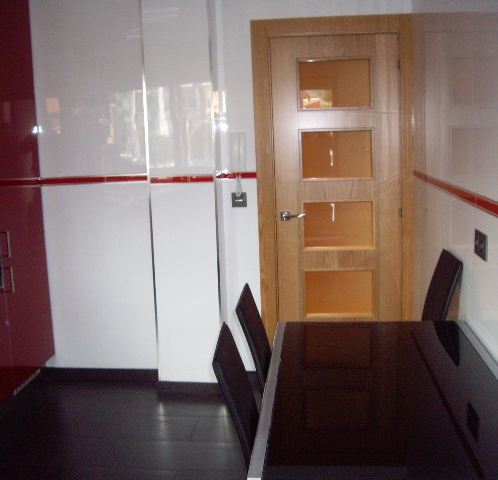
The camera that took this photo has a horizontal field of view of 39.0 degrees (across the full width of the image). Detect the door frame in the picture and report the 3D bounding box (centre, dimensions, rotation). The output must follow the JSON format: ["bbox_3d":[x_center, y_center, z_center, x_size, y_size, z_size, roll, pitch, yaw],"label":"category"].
[{"bbox_3d":[0.497,-0.193,4.074,0.896,2.117,0.090,-1,9,5],"label":"door frame"}]

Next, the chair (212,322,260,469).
[{"bbox_3d":[0.186,0.743,1.945,0.510,0.960,0.420,-1,9,5],"label":"chair"}]

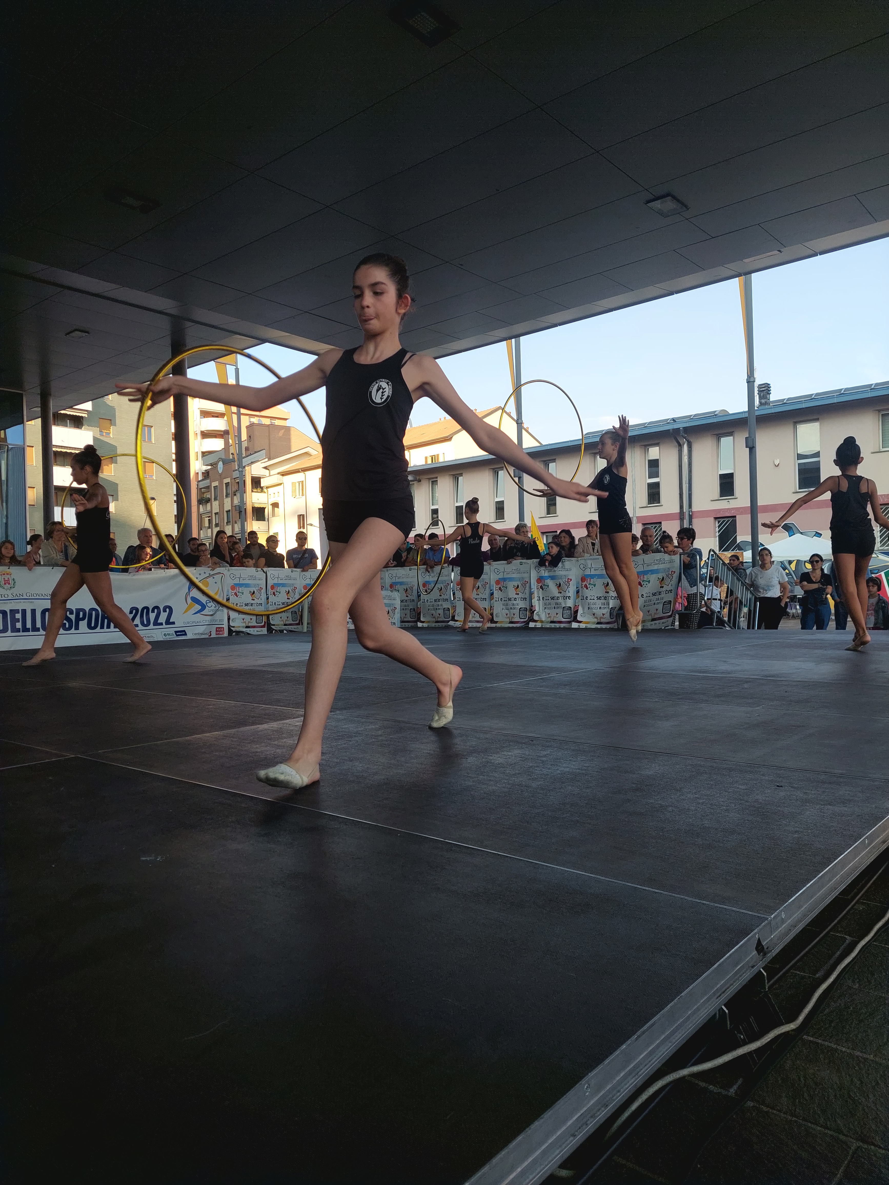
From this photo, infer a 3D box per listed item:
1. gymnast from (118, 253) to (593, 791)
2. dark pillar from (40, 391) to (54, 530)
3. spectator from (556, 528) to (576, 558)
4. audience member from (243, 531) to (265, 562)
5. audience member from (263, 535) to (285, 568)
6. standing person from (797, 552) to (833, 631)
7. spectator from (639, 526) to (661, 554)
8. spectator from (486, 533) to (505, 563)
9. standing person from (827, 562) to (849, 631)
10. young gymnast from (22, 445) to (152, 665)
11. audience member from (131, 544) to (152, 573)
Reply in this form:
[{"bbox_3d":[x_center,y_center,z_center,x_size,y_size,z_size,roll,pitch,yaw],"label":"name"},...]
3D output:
[{"bbox_3d":[-0.280,-0.255,2.390,1.430,1.450,1.050,-1,0,19],"label":"gymnast"},{"bbox_3d":[-8.529,-1.676,17.728,0.250,5.200,0.250,-1,0,41],"label":"dark pillar"},{"bbox_3d":[1.675,-0.106,11.182,0.460,1.540,0.360,-1,0,30],"label":"spectator"},{"bbox_3d":[-2.640,-0.010,11.350,0.520,1.690,0.340,-1,0,-24],"label":"audience member"},{"bbox_3d":[-2.290,0.015,11.000,0.480,1.580,0.340,-1,0,-30],"label":"audience member"},{"bbox_3d":[4.780,0.310,10.600,0.500,1.630,0.360,-1,0,25],"label":"standing person"},{"bbox_3d":[2.548,-0.086,10.095,0.520,1.460,0.420,-1,0,25],"label":"spectator"},{"bbox_3d":[0.742,-0.079,11.791,0.500,1.530,0.380,-1,0,22],"label":"spectator"},{"bbox_3d":[5.320,0.240,10.750,0.540,1.740,0.340,-1,0,22],"label":"standing person"},{"bbox_3d":[-2.671,-0.281,6.150,0.880,1.640,1.000,-1,0,-12],"label":"young gymnast"},{"bbox_3d":[-3.511,0.108,9.615,0.400,1.350,0.320,-1,0,-38],"label":"audience member"}]

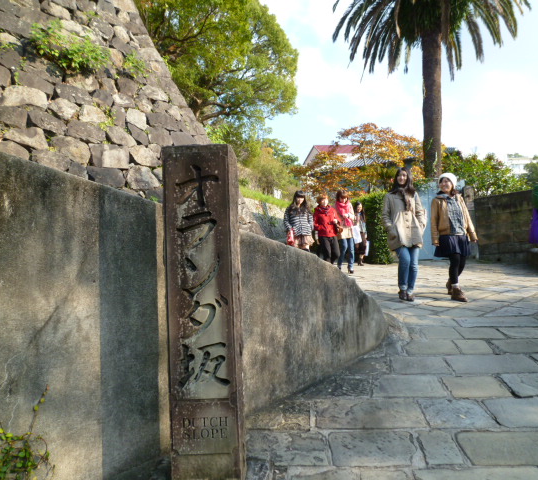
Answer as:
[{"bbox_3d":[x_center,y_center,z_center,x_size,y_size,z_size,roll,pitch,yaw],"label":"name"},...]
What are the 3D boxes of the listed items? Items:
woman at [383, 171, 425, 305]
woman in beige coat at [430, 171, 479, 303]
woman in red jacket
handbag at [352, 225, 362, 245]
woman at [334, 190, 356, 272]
[{"bbox_3d":[1.655,-0.061,5.400,0.490,1.610,0.340,-2,-2,0],"label":"woman"},{"bbox_3d":[2.299,-0.037,5.500,0.510,1.580,0.400,-2,-2,-5],"label":"woman in beige coat"},{"bbox_3d":[1.108,-0.095,8.400,0.470,1.560,0.380,-1,-2,-18],"label":"woman in red jacket"},{"bbox_3d":[1.745,-0.099,8.750,0.240,0.370,0.120,-1,-2,-21],"label":"handbag"},{"bbox_3d":[1.466,-0.153,8.500,0.450,1.610,0.370,-1,-2,-14],"label":"woman"}]

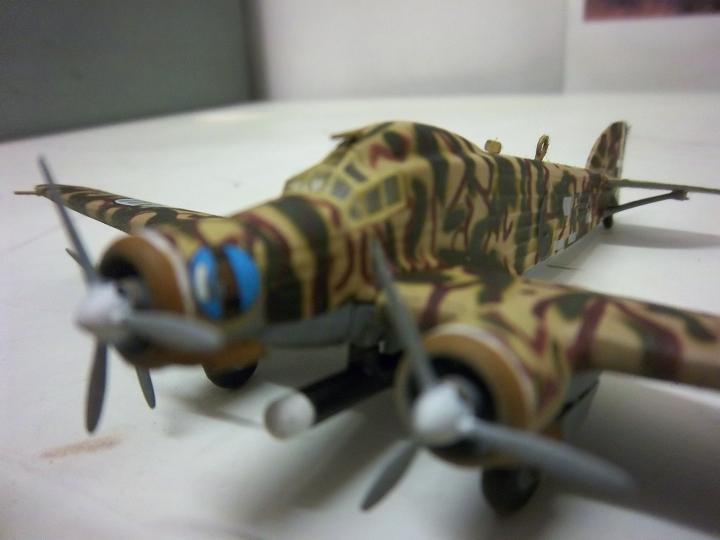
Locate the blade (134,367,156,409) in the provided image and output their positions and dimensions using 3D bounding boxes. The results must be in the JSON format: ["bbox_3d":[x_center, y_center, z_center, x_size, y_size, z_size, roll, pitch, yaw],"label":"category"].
[{"bbox_3d":[-0.042,0.018,0.111,0.003,0.017,0.002,-8,7,29],"label":"blade"}]

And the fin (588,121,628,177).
[{"bbox_3d":[0.092,-0.044,0.216,0.004,0.021,0.043,12,19,37],"label":"fin"}]

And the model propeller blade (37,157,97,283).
[{"bbox_3d":[-0.037,-0.007,0.072,0.002,0.017,0.003,-21,-10,-38],"label":"model propeller blade"}]

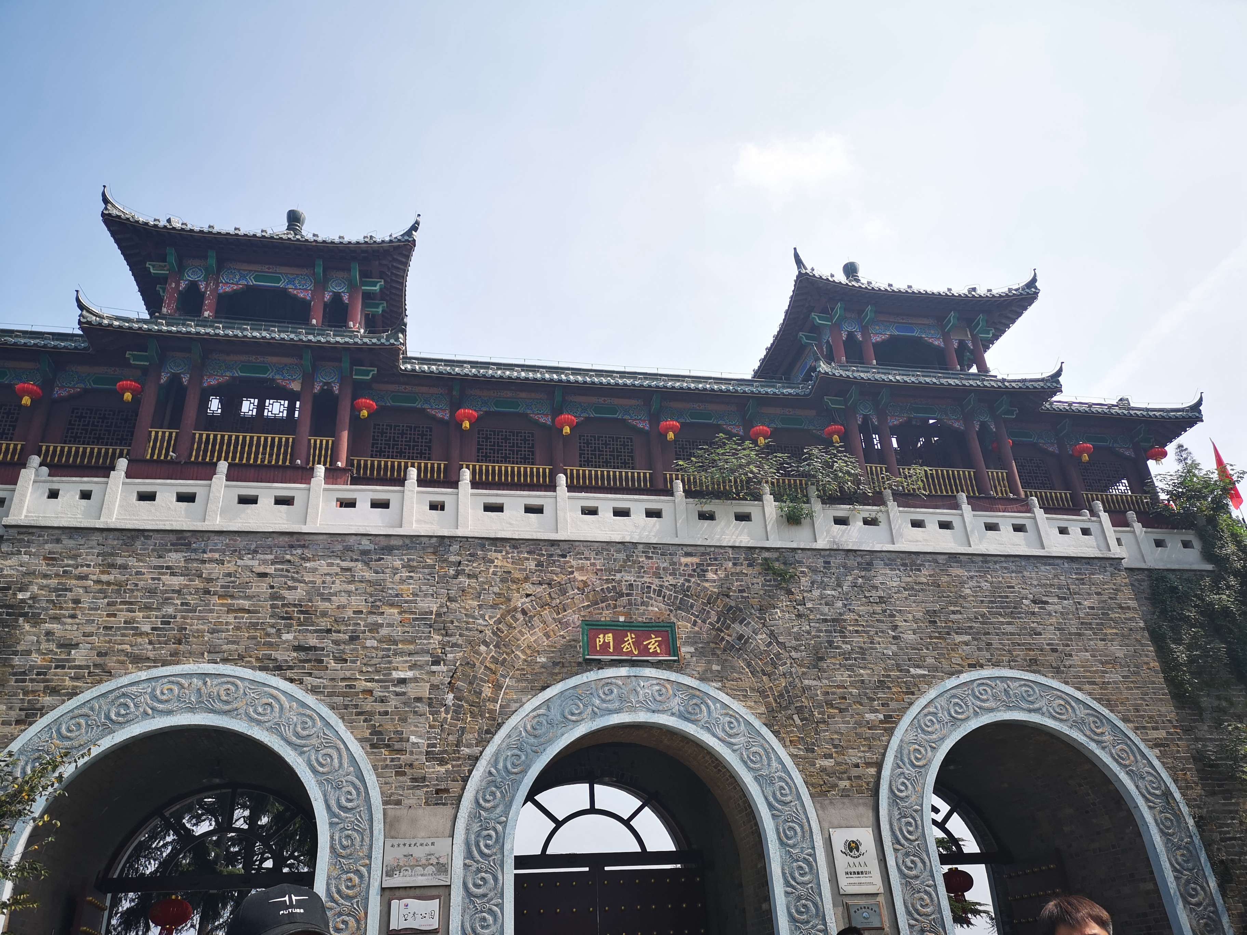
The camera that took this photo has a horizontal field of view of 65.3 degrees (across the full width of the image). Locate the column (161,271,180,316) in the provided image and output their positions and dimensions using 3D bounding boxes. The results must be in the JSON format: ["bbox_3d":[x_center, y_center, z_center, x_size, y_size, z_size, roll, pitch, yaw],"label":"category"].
[{"bbox_3d":[-10.512,-4.063,22.676,0.265,1.356,0.265,3,-30,-11],"label":"column"}]

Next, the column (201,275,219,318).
[{"bbox_3d":[-9.970,-4.111,23.495,0.283,1.315,0.283,3,-24,-13],"label":"column"}]

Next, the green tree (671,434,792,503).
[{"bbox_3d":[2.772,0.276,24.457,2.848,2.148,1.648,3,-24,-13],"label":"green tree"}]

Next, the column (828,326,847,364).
[{"bbox_3d":[5.986,-3.386,27.072,0.283,1.376,0.283,3,-24,-13],"label":"column"}]

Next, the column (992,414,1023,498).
[{"bbox_3d":[10.518,-0.345,26.526,0.299,2.451,0.299,3,-24,-13],"label":"column"}]

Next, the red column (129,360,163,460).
[{"bbox_3d":[-10.337,-1.313,21.153,0.265,2.615,0.265,3,-30,-11],"label":"red column"}]

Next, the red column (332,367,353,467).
[{"bbox_3d":[-6.312,-1.127,21.935,0.265,2.615,0.265,3,-30,-11],"label":"red column"}]

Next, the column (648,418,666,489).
[{"bbox_3d":[0.879,-0.371,25.429,0.278,2.039,0.278,3,-24,-13],"label":"column"}]

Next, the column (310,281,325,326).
[{"bbox_3d":[-7.330,-3.915,23.294,0.265,1.356,0.265,3,-30,-11],"label":"column"}]

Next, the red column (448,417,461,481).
[{"bbox_3d":[-4.213,-0.520,24.252,0.278,1.854,0.278,3,-24,-13],"label":"red column"}]

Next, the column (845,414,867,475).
[{"bbox_3d":[5.834,-0.530,24.274,0.265,2.538,0.265,3,-30,-11],"label":"column"}]

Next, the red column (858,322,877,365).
[{"bbox_3d":[6.879,-3.446,27.316,0.283,1.454,0.283,3,-24,-13],"label":"red column"}]

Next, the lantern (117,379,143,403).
[{"bbox_3d":[-10.802,-1.658,21.257,0.490,0.410,0.490,3,-30,-11],"label":"lantern"}]

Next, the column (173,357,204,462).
[{"bbox_3d":[-9.476,-1.290,21.330,0.265,2.654,0.265,3,-30,-11],"label":"column"}]

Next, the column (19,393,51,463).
[{"bbox_3d":[-12.746,-0.895,21.166,0.265,2.104,0.265,3,-30,-11],"label":"column"}]

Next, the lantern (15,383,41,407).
[{"bbox_3d":[-12.707,-1.557,20.780,0.490,0.410,0.490,3,-30,-11],"label":"lantern"}]

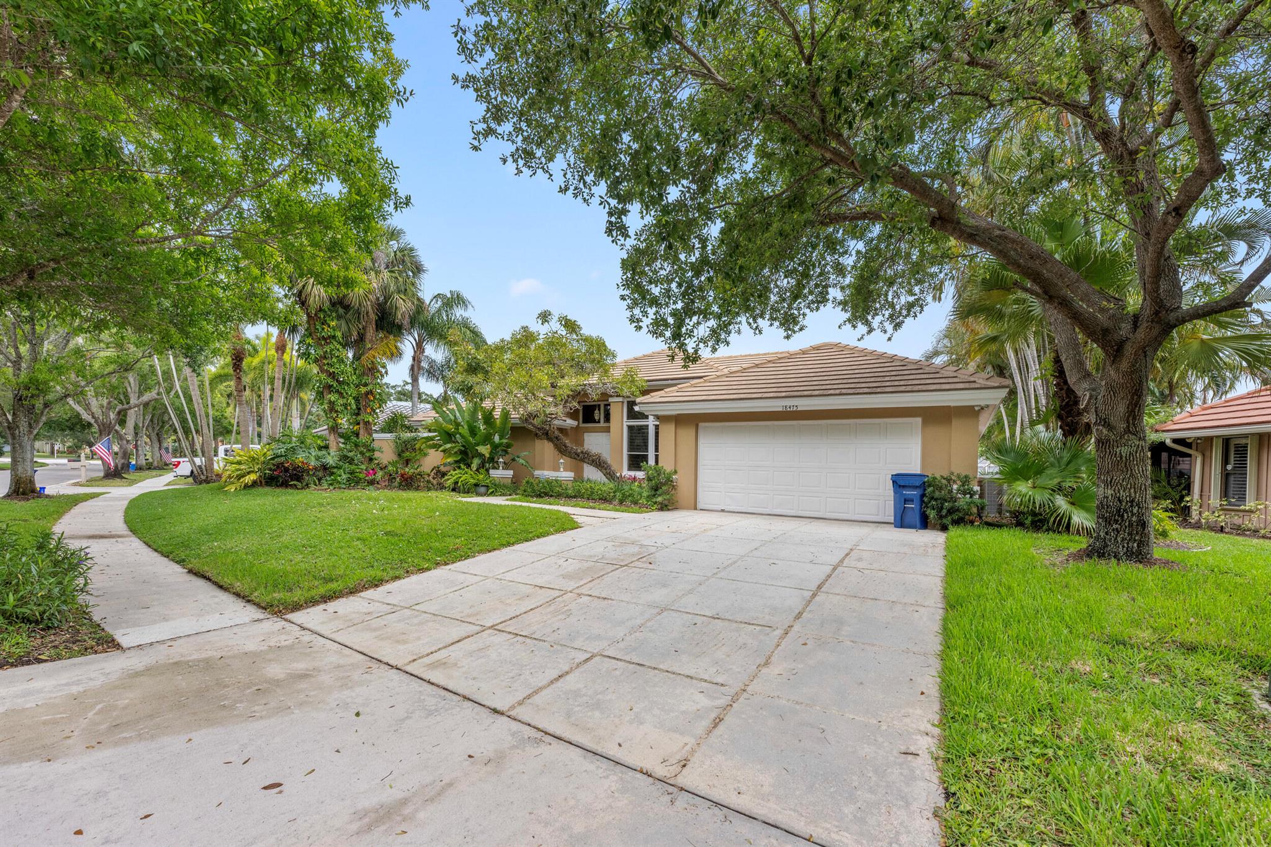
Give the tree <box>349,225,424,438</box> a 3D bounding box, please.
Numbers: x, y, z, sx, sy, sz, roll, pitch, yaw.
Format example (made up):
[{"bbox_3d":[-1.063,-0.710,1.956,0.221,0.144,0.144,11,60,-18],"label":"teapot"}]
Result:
[{"bbox_3d":[-10.553,-2.843,20.800,3.200,10.300,3.100,2,-3,-27],"label":"tree"}]

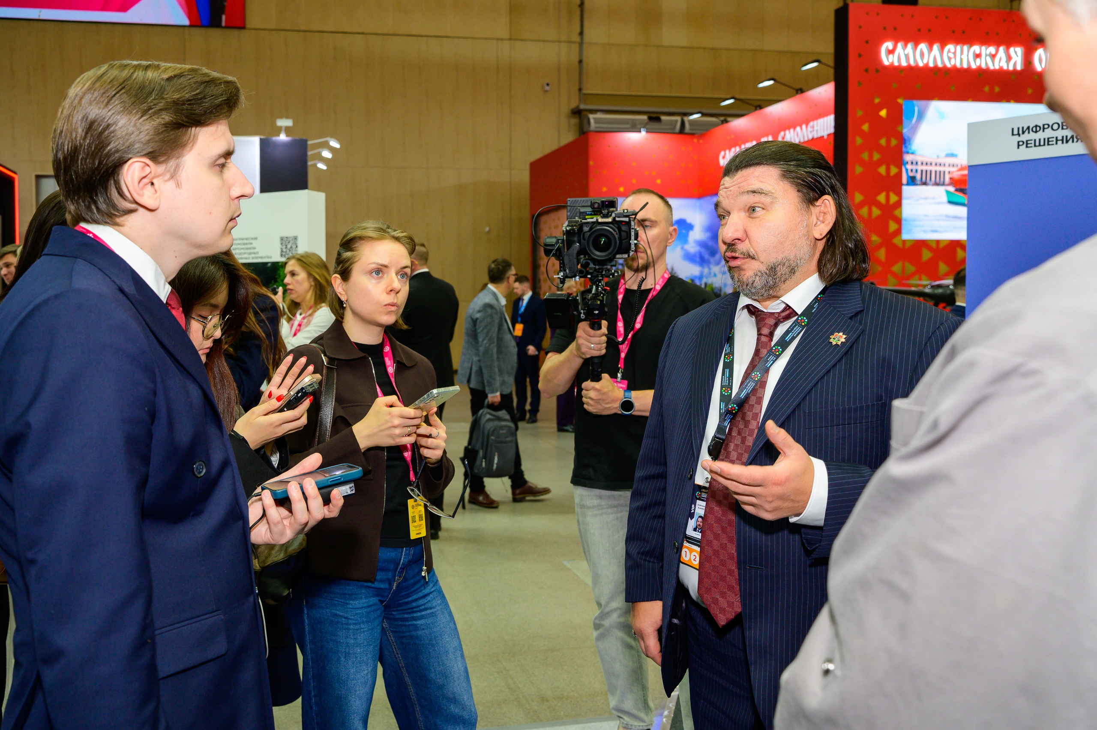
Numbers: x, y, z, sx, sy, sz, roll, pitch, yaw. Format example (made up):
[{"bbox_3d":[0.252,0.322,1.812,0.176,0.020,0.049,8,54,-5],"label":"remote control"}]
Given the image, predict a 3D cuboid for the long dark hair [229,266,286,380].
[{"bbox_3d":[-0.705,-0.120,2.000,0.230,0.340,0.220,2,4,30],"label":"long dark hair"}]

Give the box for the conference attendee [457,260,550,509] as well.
[{"bbox_3d":[-0.343,0.139,6.150,0.580,1.760,0.520,-2,4,-25],"label":"conference attendee"}]

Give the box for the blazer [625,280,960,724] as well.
[{"bbox_3d":[0.433,0.233,1.520,0.580,0.760,0.420,3,5,43],"label":"blazer"}]

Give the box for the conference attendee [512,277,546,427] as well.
[{"bbox_3d":[-0.238,-0.197,10.300,0.500,1.780,0.320,2,4,30],"label":"conference attendee"}]

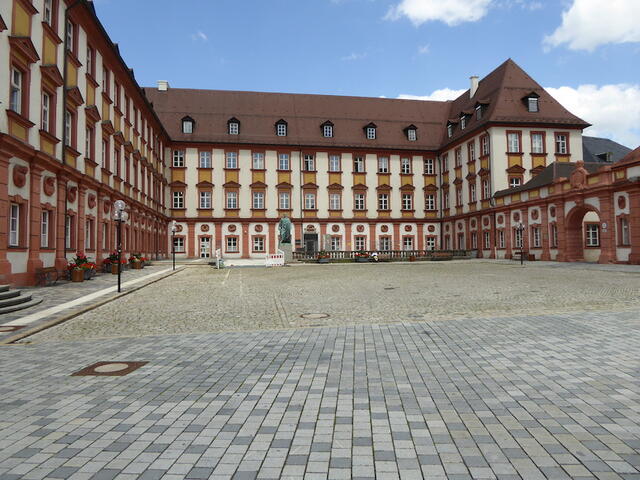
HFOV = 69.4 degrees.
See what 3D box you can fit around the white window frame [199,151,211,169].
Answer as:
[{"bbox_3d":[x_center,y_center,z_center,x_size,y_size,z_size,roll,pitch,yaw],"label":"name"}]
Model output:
[{"bbox_3d":[-13.323,-9.293,54.095,1.287,1.907,0.150,0,-2,-10],"label":"white window frame"}]

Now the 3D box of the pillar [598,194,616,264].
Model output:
[{"bbox_3d":[19.877,-0.752,31.900,0.500,4.900,1.000,0,-2,-7],"label":"pillar"}]

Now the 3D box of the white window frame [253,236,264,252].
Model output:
[{"bbox_3d":[-7.480,0.597,56.932,1.240,1.680,0.170,0,-2,-10],"label":"white window frame"}]

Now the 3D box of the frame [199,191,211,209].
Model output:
[{"bbox_3d":[-13.276,-4.623,53.948,1.261,1.967,0.150,0,-2,-10],"label":"frame"}]

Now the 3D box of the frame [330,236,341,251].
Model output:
[{"bbox_3d":[1.991,0.516,55.440,1.191,1.704,0.150,0,-2,-10],"label":"frame"}]

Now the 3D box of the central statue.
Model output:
[{"bbox_3d":[-3.169,-0.996,42.758,1.150,2.680,1.000,0,-2,-10],"label":"central statue"}]

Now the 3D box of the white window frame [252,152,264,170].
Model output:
[{"bbox_3d":[-7.653,-9.840,58.083,1.250,2.100,0.180,0,-2,-10],"label":"white window frame"}]

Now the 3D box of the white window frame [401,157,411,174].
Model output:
[{"bbox_3d":[10.672,-9.166,57.291,1.212,1.991,0.150,0,-2,-10],"label":"white window frame"}]

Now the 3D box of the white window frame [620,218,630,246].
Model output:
[{"bbox_3d":[19.310,-0.472,29.120,0.150,1.594,1.100,0,-2,-3],"label":"white window frame"}]

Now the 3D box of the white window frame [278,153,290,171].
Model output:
[{"bbox_3d":[-4.193,-9.215,54.674,1.261,1.950,0.150,0,-2,-10],"label":"white window frame"}]

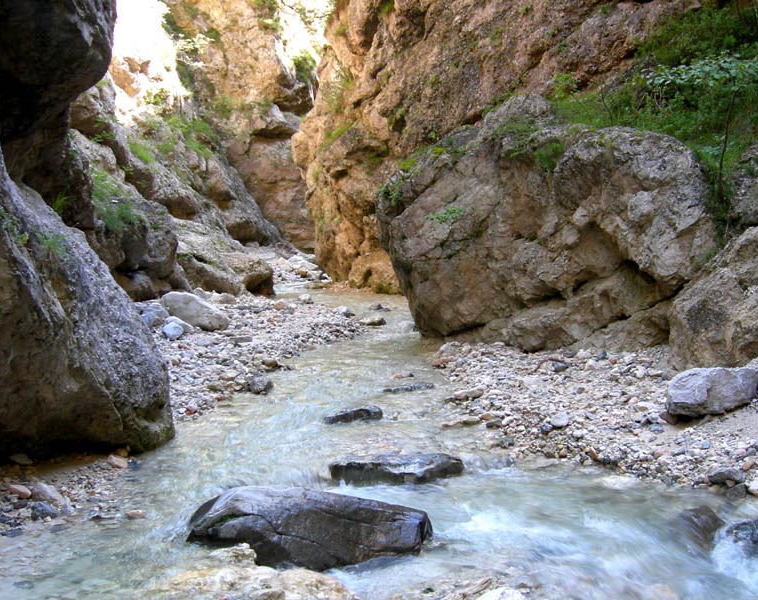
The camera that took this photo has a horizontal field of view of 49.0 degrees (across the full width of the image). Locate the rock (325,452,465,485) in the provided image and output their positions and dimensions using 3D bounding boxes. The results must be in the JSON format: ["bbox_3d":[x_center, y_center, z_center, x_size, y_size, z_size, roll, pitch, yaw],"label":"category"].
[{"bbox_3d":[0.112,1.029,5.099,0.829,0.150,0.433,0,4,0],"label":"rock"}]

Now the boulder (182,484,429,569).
[{"bbox_3d":[-0.324,1.080,3.966,1.164,0.315,0.515,0,4,5],"label":"boulder"}]

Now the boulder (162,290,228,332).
[{"bbox_3d":[-2.347,0.132,10.609,0.868,0.498,0.618,-1,4,-10],"label":"boulder"}]

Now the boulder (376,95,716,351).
[{"bbox_3d":[1.997,-0.931,10.300,3.994,3.022,2.884,1,5,18],"label":"boulder"}]

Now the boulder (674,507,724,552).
[{"bbox_3d":[1.565,1.115,4.068,0.215,0.181,0.247,0,4,0],"label":"boulder"}]

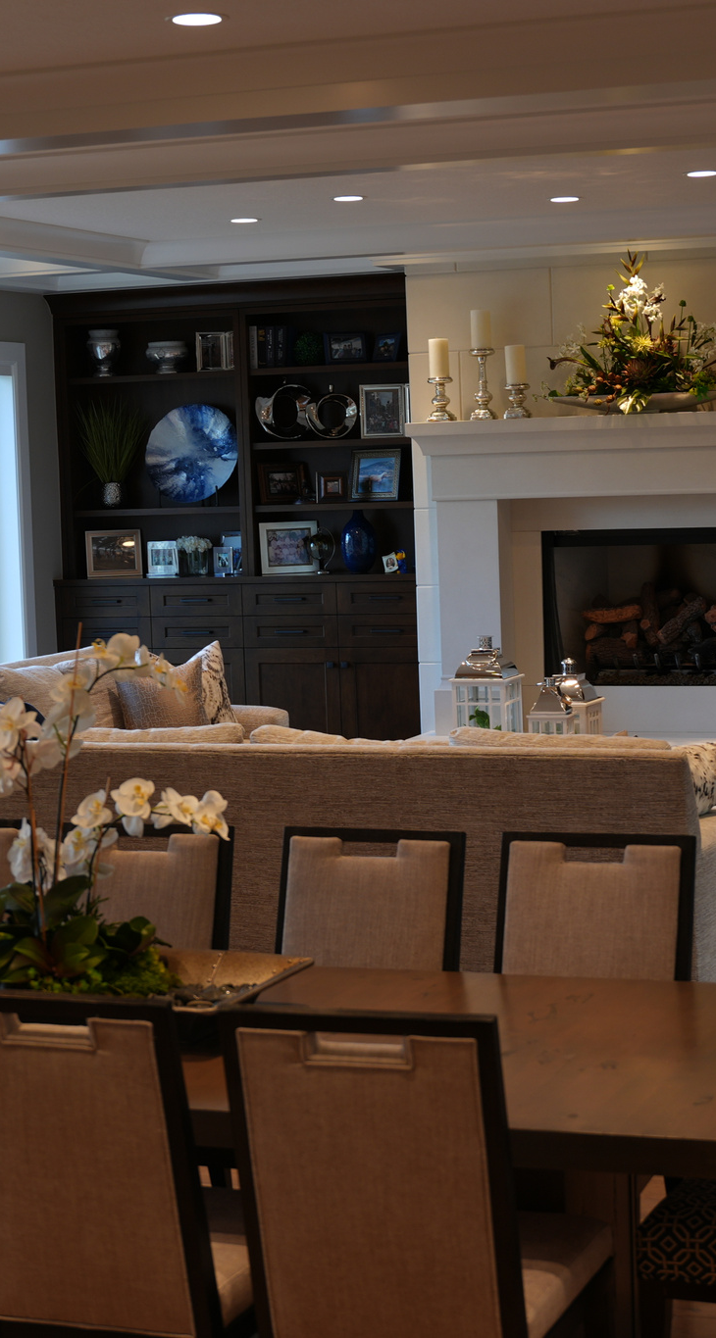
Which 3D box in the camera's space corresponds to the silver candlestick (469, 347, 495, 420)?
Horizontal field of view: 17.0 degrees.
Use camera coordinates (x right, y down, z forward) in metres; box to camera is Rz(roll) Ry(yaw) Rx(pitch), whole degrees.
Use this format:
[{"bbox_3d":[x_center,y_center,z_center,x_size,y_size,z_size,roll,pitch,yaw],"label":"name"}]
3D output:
[{"bbox_3d":[0.601,-1.401,11.774,0.120,0.352,0.120,0,5,21],"label":"silver candlestick"}]

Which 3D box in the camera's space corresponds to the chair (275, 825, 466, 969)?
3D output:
[{"bbox_3d":[-0.057,0.849,4.827,0.440,0.965,0.600,0,5,21],"label":"chair"}]

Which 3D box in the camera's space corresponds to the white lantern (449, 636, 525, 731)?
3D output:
[{"bbox_3d":[0.533,0.174,9.804,0.235,0.620,0.235,0,5,21],"label":"white lantern"}]

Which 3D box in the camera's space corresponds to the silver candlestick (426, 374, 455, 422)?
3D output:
[{"bbox_3d":[0.398,-1.288,11.480,0.130,0.213,0.130,-2,5,0],"label":"silver candlestick"}]

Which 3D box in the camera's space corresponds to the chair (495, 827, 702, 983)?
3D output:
[{"bbox_3d":[0.400,0.848,4.682,0.440,0.965,0.600,0,5,21],"label":"chair"}]

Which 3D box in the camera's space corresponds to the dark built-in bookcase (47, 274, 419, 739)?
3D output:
[{"bbox_3d":[-0.540,-0.696,12.994,2.250,2.750,0.460,0,5,21],"label":"dark built-in bookcase"}]

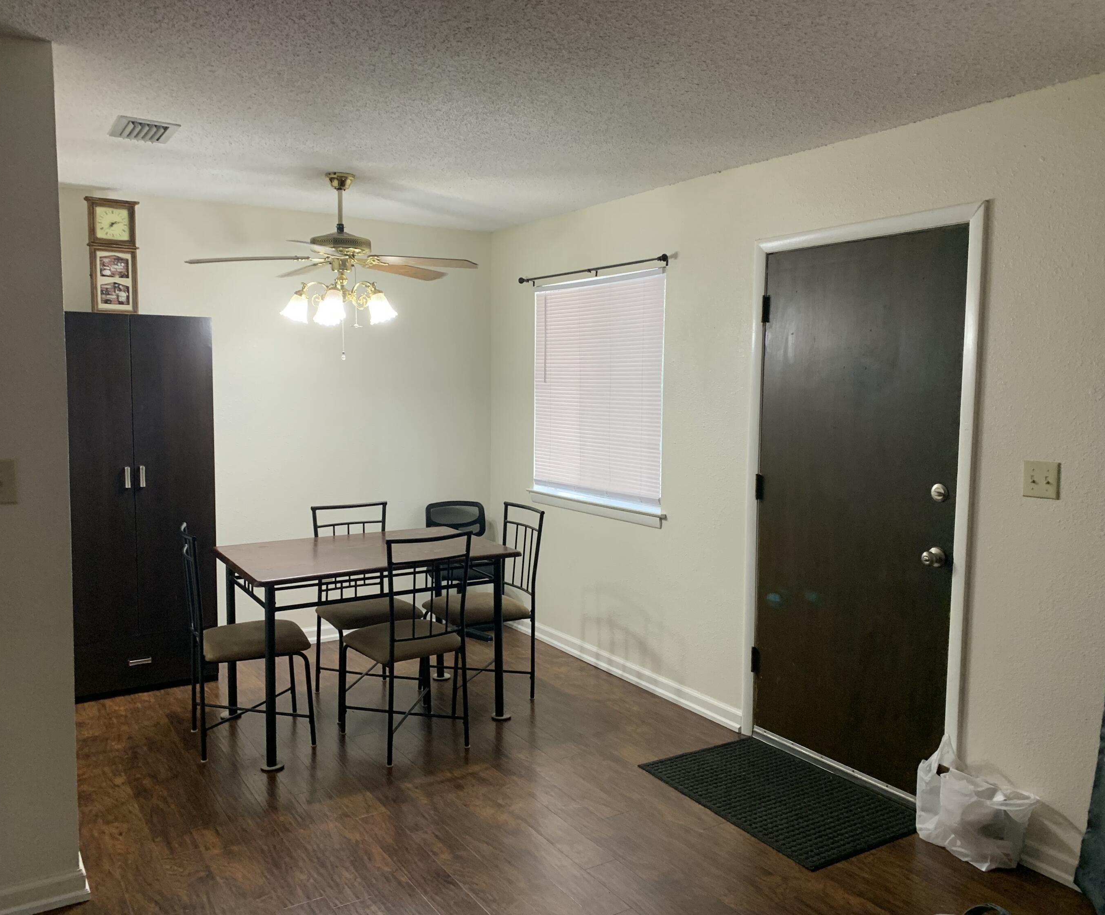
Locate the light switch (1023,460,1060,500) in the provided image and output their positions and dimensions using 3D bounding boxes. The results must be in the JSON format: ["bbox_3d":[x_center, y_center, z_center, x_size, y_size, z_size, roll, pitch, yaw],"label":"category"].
[{"bbox_3d":[1.526,0.072,2.868,0.018,0.115,0.115,-3,6,-33],"label":"light switch"}]

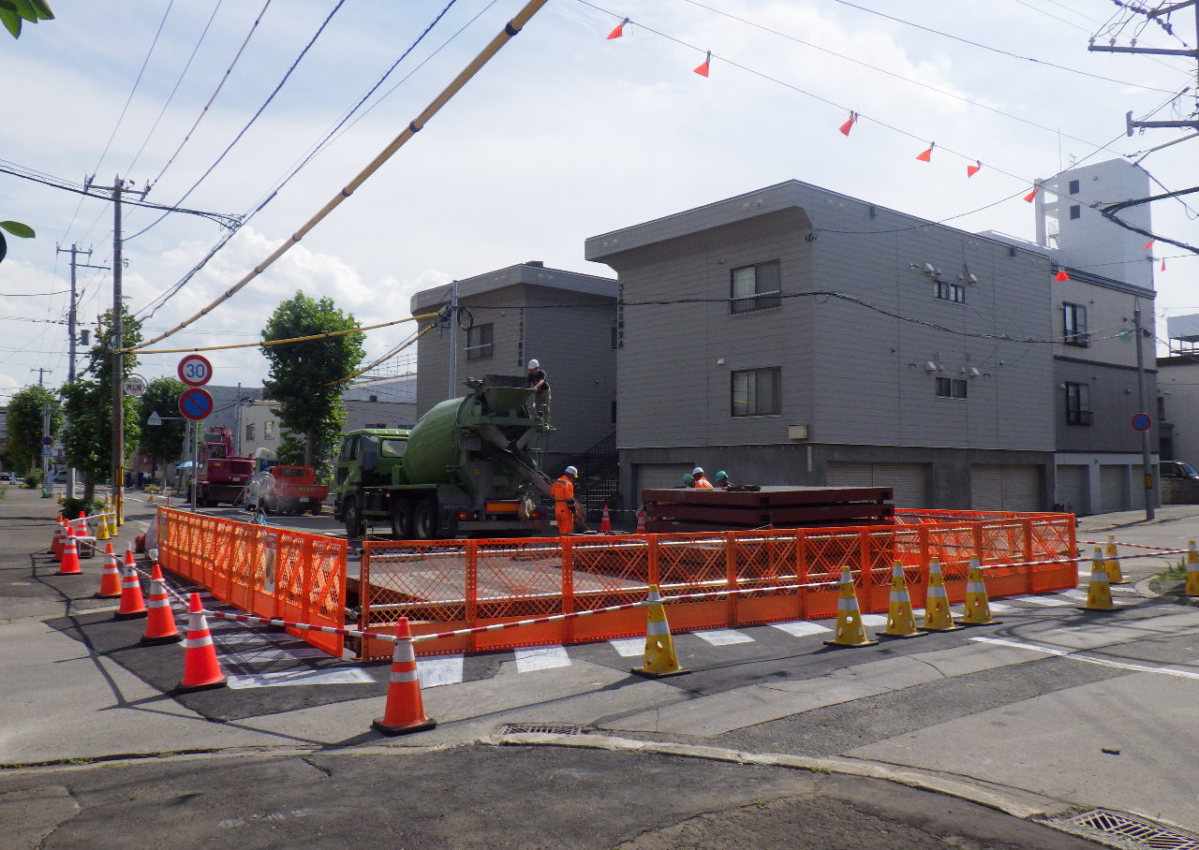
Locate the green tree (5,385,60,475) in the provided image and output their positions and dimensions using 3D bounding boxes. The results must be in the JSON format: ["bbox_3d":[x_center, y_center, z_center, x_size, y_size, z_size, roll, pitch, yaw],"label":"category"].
[{"bbox_3d":[-52.460,1.083,90.054,5.400,9.700,5.400,2,-3,-32],"label":"green tree"}]

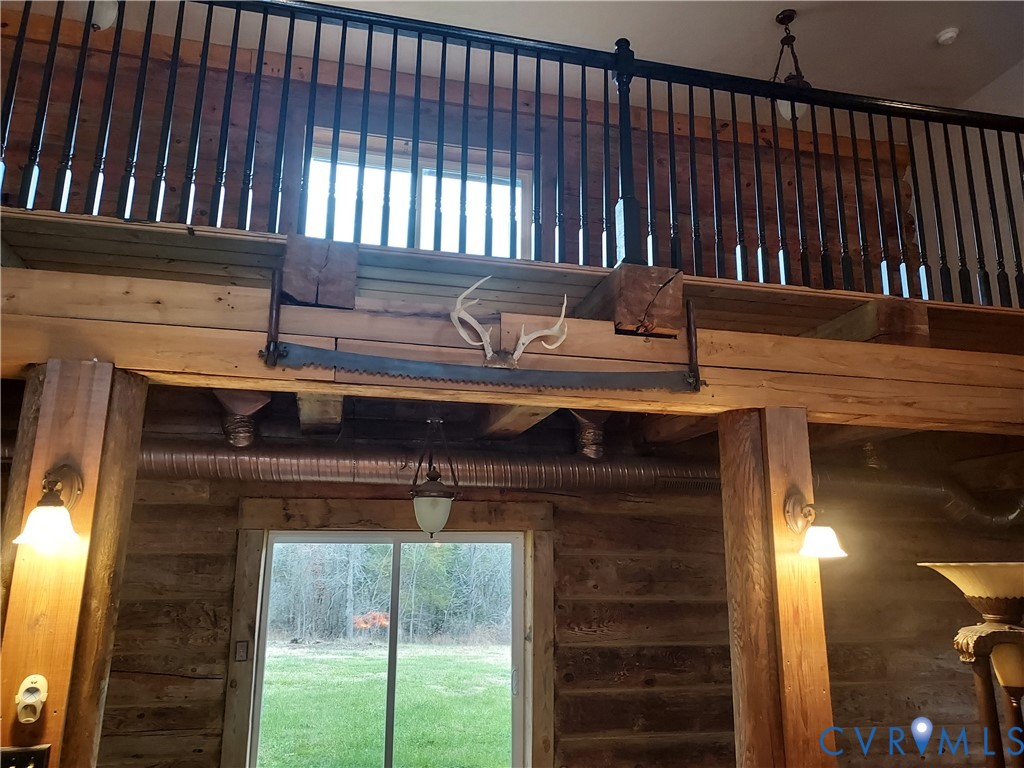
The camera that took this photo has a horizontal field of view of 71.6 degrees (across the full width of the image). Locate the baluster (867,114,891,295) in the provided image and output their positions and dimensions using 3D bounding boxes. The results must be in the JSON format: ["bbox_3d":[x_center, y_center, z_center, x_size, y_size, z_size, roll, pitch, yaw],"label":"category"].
[{"bbox_3d":[1.639,-0.810,3.159,0.032,0.873,0.032,3,-12,-12],"label":"baluster"}]

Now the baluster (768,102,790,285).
[{"bbox_3d":[1.152,-0.840,3.053,0.032,0.873,0.032,3,-12,-12],"label":"baluster"}]

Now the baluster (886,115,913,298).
[{"bbox_3d":[1.708,-0.789,3.137,0.034,0.860,0.034,4,-12,-13],"label":"baluster"}]

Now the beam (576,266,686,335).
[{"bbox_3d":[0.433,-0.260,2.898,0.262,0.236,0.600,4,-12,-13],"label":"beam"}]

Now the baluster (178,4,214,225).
[{"bbox_3d":[-1.171,-1.024,2.655,0.031,0.925,0.031,4,-12,-12],"label":"baluster"}]

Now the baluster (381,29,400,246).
[{"bbox_3d":[-0.464,-0.952,2.703,0.032,0.902,0.032,3,-12,-12],"label":"baluster"}]

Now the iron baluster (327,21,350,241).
[{"bbox_3d":[-0.655,-0.964,2.661,0.032,0.902,0.032,3,-12,-12],"label":"iron baluster"}]

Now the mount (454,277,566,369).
[{"bbox_3d":[-0.009,-0.201,2.455,0.385,0.250,0.240,3,-12,-12],"label":"mount"}]

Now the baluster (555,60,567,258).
[{"bbox_3d":[0.202,-0.938,2.935,0.031,0.935,0.031,4,-12,-12],"label":"baluster"}]

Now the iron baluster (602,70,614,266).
[{"bbox_3d":[0.391,-0.886,2.887,0.032,0.873,0.032,3,-12,-12],"label":"iron baluster"}]

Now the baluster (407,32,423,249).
[{"bbox_3d":[-0.381,-0.981,2.817,0.031,0.951,0.031,4,-12,-12],"label":"baluster"}]

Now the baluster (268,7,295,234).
[{"bbox_3d":[-0.847,-0.979,2.635,0.032,0.917,0.032,4,-12,-12],"label":"baluster"}]

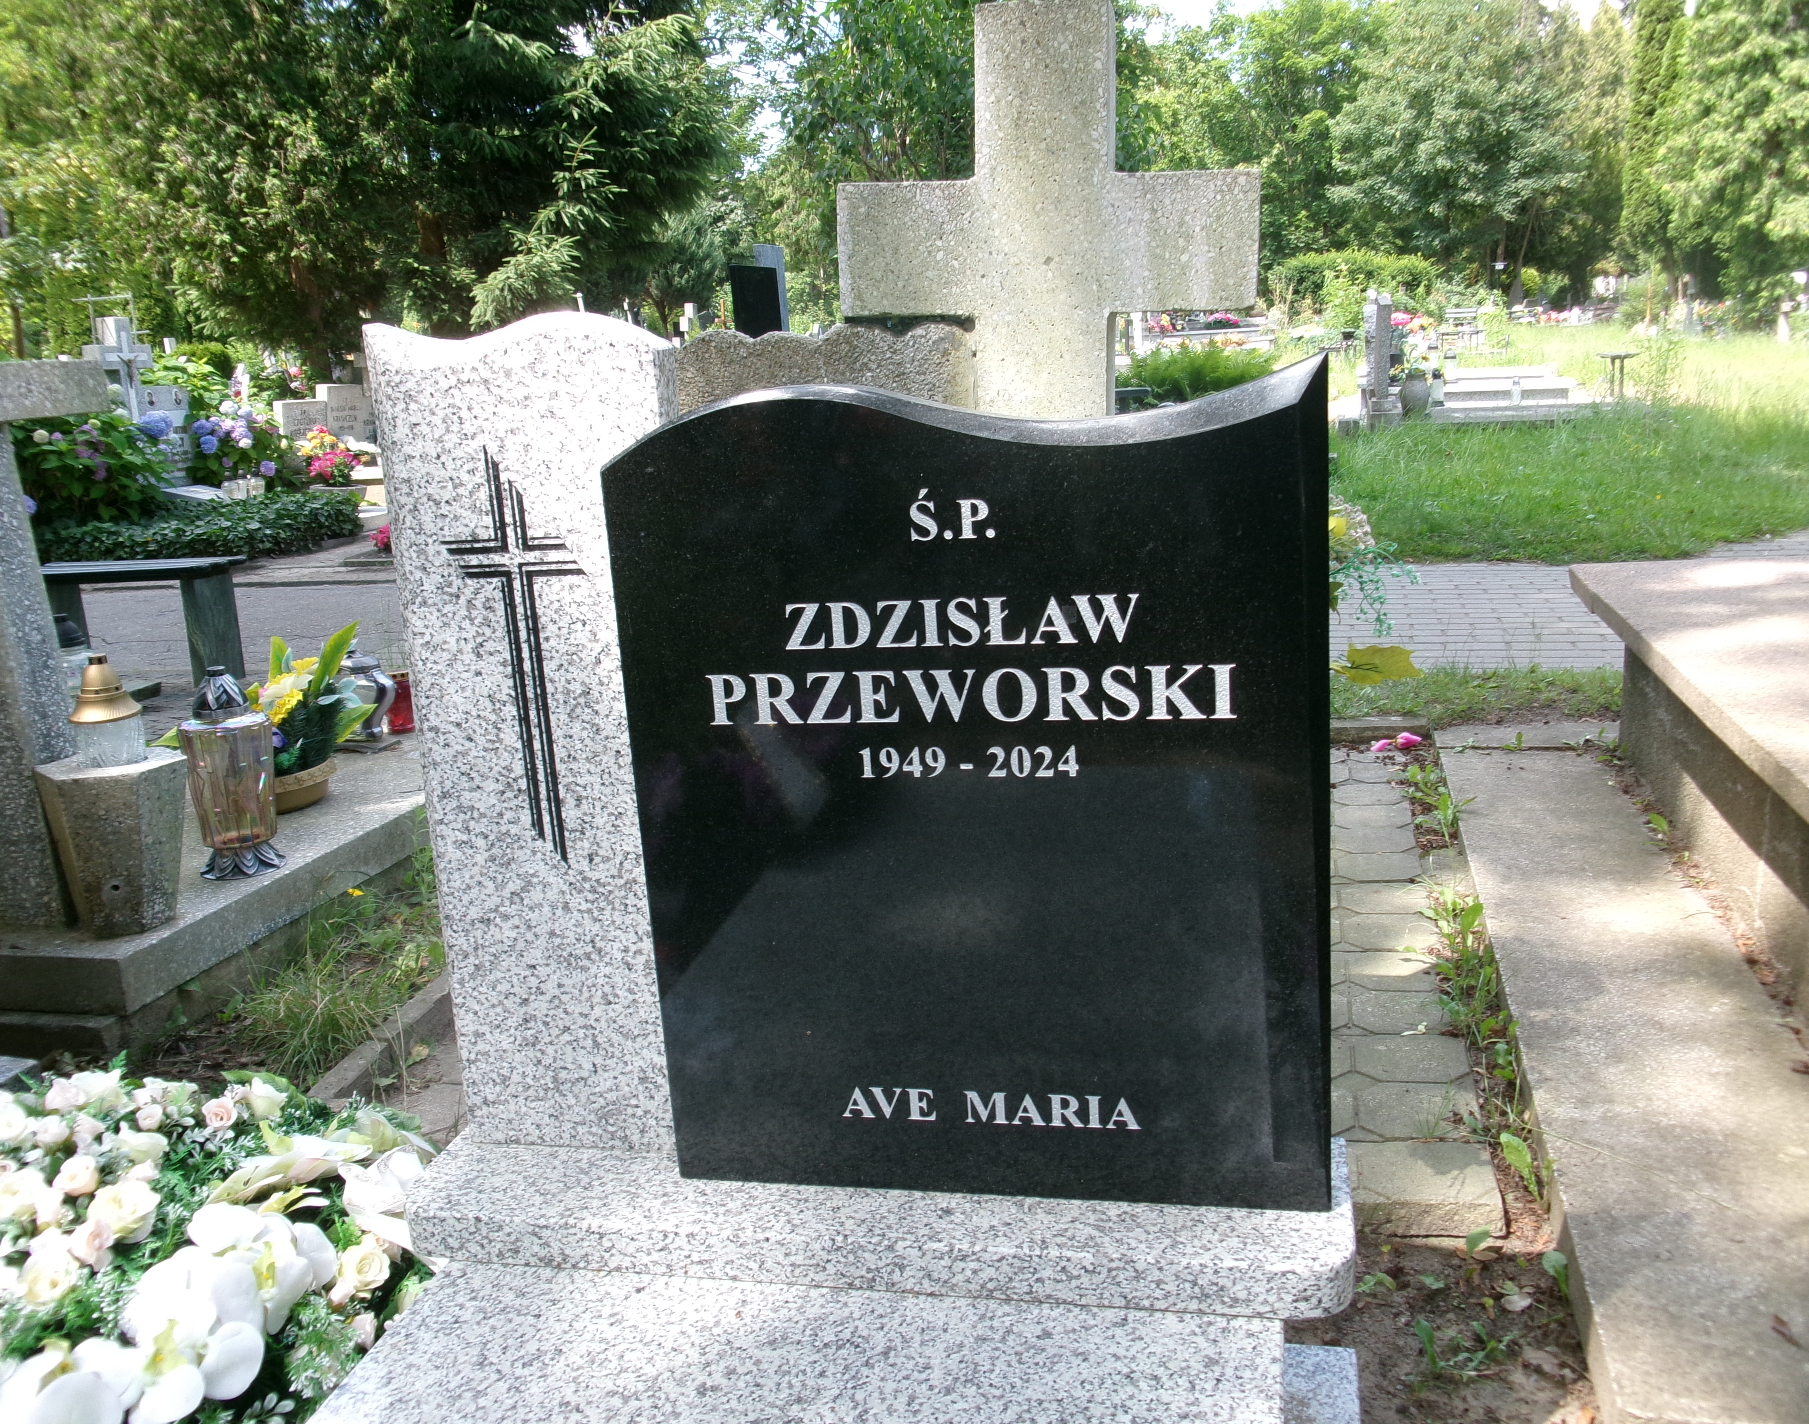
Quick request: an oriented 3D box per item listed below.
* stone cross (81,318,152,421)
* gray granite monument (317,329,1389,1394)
[{"bbox_3d":[-6.904,-2.979,13.500,0.200,1.000,0.600,0,13,14],"label":"stone cross"},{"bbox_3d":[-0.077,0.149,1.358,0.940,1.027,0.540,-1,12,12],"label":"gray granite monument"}]

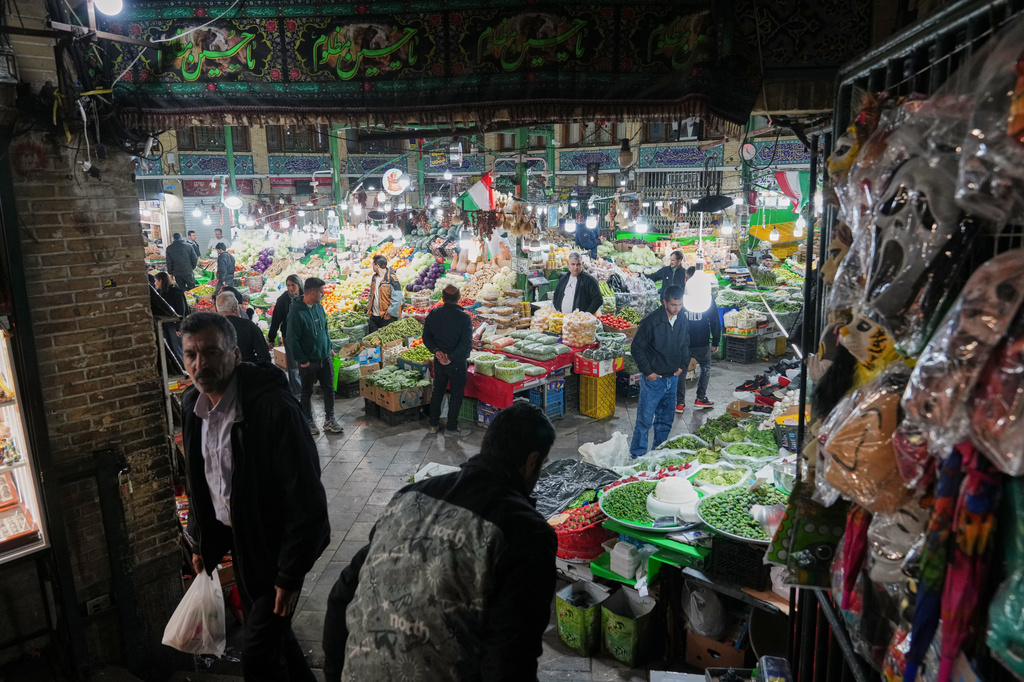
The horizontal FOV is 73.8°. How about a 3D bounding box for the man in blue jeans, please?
[{"bbox_3d":[1.402,0.312,6.651,0.520,1.730,0.360,-7,14,-26],"label":"man in blue jeans"}]

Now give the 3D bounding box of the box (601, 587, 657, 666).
[{"bbox_3d":[0.678,1.669,3.991,0.224,0.303,0.237,10,16,39],"label":"box"}]

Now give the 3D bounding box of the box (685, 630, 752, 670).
[{"bbox_3d":[1.233,1.702,3.908,0.320,0.212,0.400,8,15,35],"label":"box"}]

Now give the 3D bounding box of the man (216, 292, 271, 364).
[{"bbox_3d":[-2.599,0.366,6.700,0.540,1.700,0.340,-3,13,-8],"label":"man"}]

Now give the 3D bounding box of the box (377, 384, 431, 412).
[{"bbox_3d":[-1.295,0.639,8.166,0.518,0.223,0.412,-10,16,-39],"label":"box"}]

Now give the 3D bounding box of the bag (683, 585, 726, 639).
[{"bbox_3d":[1.095,1.532,3.880,0.245,0.270,0.210,8,15,35],"label":"bag"}]

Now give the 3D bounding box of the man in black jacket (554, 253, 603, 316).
[{"bbox_3d":[0.848,-0.295,9.105,0.620,1.750,0.380,5,13,23],"label":"man in black jacket"}]

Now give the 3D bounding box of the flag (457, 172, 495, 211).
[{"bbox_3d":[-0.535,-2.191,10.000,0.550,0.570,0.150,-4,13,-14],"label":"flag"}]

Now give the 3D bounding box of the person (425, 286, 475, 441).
[{"bbox_3d":[-0.700,0.208,7.548,0.530,1.670,0.360,2,12,12],"label":"person"}]

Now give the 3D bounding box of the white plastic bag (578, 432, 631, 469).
[{"bbox_3d":[0.906,1.067,6.729,0.480,0.320,0.340,0,12,0],"label":"white plastic bag"}]

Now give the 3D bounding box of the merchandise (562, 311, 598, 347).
[{"bbox_3d":[0.858,-0.142,8.726,0.420,0.370,0.400,1,13,8],"label":"merchandise"}]

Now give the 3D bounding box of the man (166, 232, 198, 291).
[{"bbox_3d":[-6.728,-1.335,14.085,0.580,1.750,0.380,-3,13,-14],"label":"man"}]

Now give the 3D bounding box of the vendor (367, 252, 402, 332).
[{"bbox_3d":[-1.766,-0.329,9.585,0.520,1.750,0.360,9,15,37],"label":"vendor"}]

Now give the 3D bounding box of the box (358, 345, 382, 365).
[{"bbox_3d":[-1.889,0.156,8.675,0.288,0.189,0.404,-10,15,-37],"label":"box"}]

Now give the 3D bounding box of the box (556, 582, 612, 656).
[{"bbox_3d":[0.421,1.638,4.036,0.215,0.310,0.215,-12,17,-40],"label":"box"}]

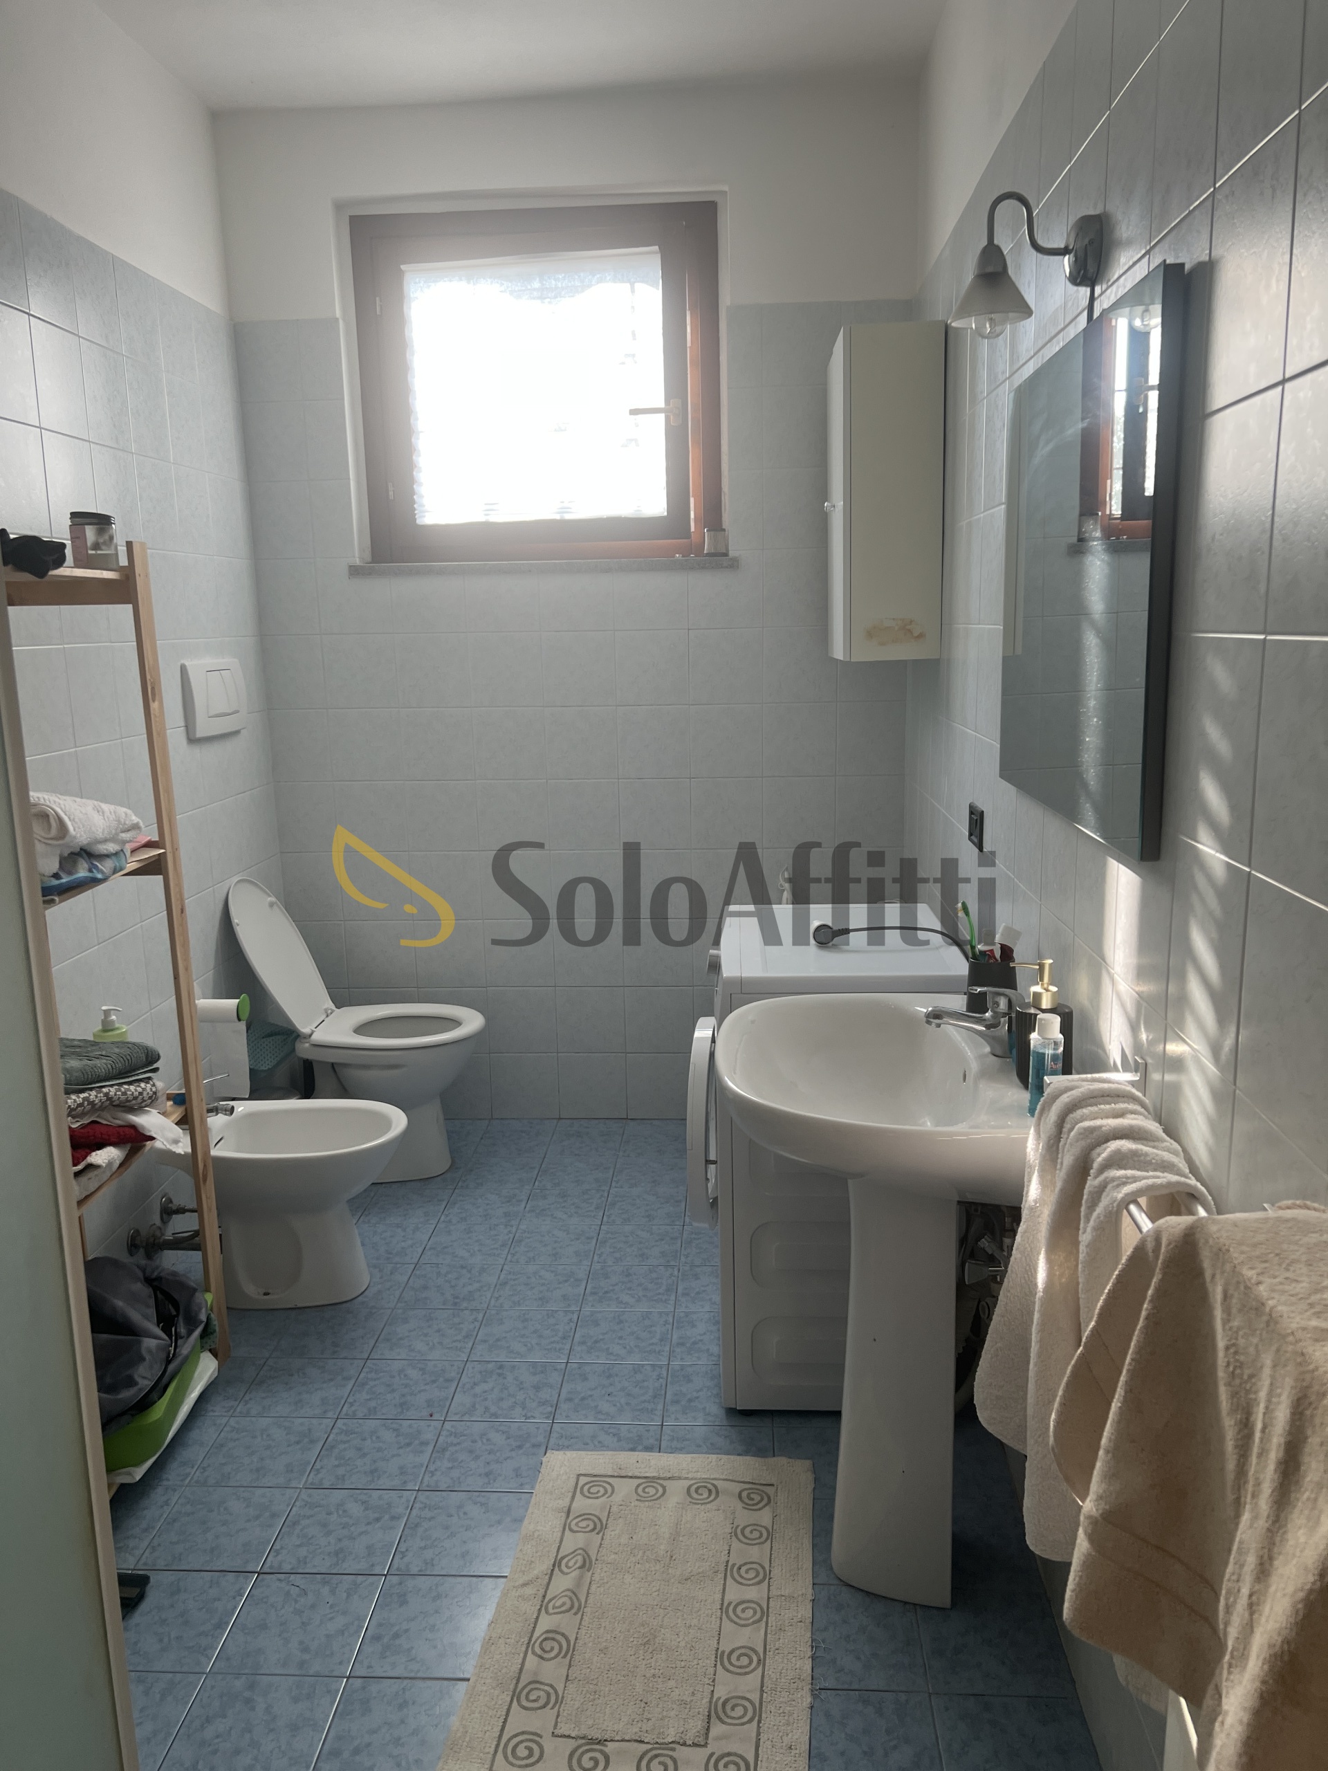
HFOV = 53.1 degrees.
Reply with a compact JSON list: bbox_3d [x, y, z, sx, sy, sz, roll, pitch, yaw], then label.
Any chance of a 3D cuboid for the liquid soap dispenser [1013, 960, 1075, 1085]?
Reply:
[{"bbox_3d":[0.492,0.181,1.712,0.074,0.161,0.070,2,12,17],"label":"liquid soap dispenser"}]

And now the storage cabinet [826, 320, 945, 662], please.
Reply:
[{"bbox_3d":[0.519,-0.904,3.166,0.217,0.713,0.501,0,11,4],"label":"storage cabinet"}]

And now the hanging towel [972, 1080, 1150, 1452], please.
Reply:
[{"bbox_3d":[0.437,0.426,1.461,0.166,0.433,0.135,0,11,4],"label":"hanging towel"}]

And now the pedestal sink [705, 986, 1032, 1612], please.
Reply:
[{"bbox_3d":[0.323,0.636,1.981,0.483,0.835,0.602,0,11,4],"label":"pedestal sink"}]

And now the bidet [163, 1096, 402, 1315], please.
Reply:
[{"bbox_3d":[-0.834,0.705,2.894,0.572,0.386,0.346,0,11,4],"label":"bidet"}]

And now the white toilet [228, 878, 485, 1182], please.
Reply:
[{"bbox_3d":[-0.790,0.374,3.559,0.635,0.800,0.372,0,12,4],"label":"white toilet"}]

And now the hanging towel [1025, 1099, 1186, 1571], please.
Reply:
[{"bbox_3d":[0.437,0.464,1.317,0.145,0.446,0.180,0,11,4],"label":"hanging towel"}]

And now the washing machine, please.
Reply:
[{"bbox_3d":[0.302,0.512,2.647,0.487,0.850,0.572,0,12,4],"label":"washing machine"}]

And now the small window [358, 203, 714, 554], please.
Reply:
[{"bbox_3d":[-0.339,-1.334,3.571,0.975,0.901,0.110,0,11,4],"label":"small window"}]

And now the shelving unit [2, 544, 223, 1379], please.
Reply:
[{"bbox_3d":[-1.048,0.233,2.215,0.278,1.590,0.642,0,11,4],"label":"shelving unit"}]

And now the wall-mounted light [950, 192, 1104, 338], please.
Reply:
[{"bbox_3d":[0.447,-0.774,1.659,0.174,0.172,0.104,0,11,4],"label":"wall-mounted light"}]

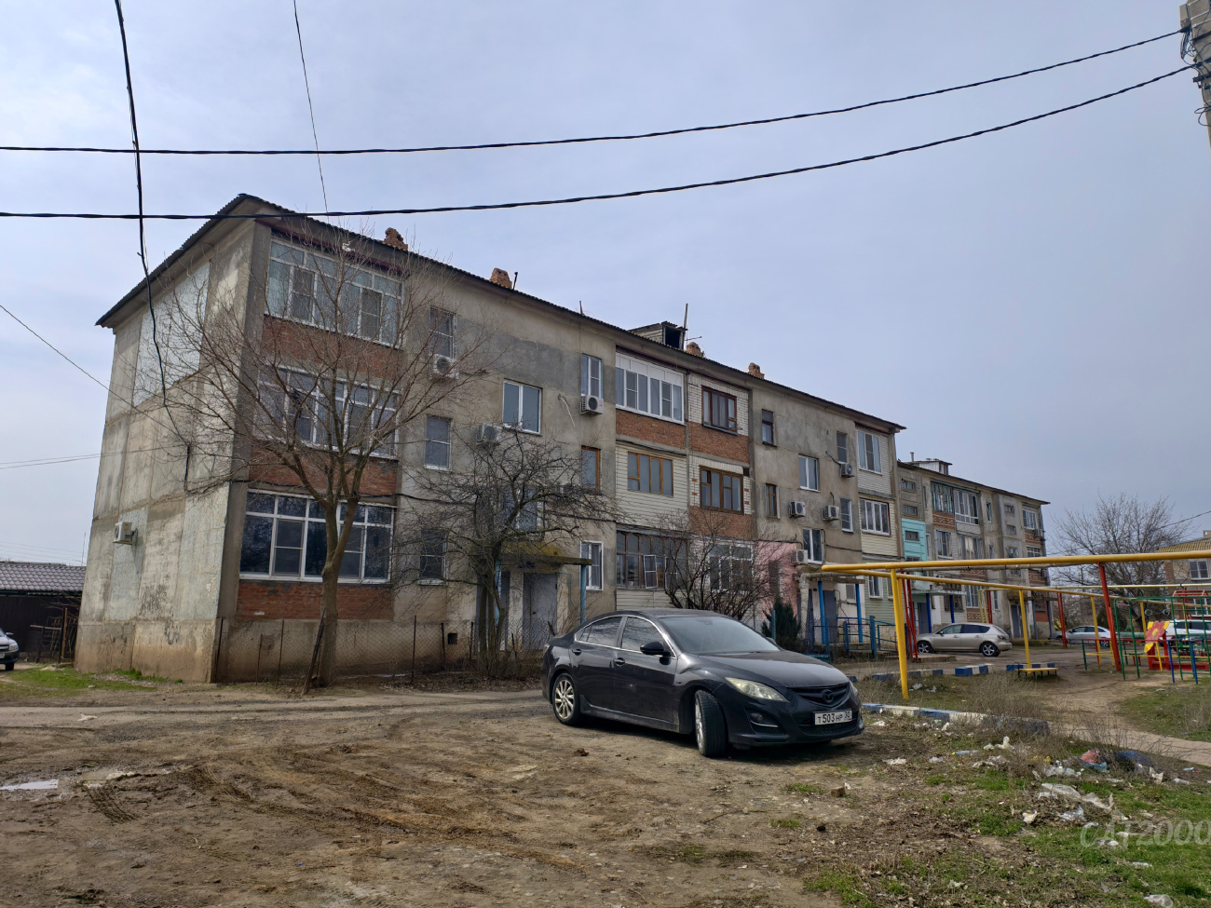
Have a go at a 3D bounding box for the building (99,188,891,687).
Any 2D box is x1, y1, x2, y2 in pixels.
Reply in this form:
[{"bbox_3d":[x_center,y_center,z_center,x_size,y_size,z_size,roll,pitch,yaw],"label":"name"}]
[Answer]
[{"bbox_3d":[-0.391,2.289,32.974,11.430,11.550,33.990,-11,-16,43],"label":"building"}]

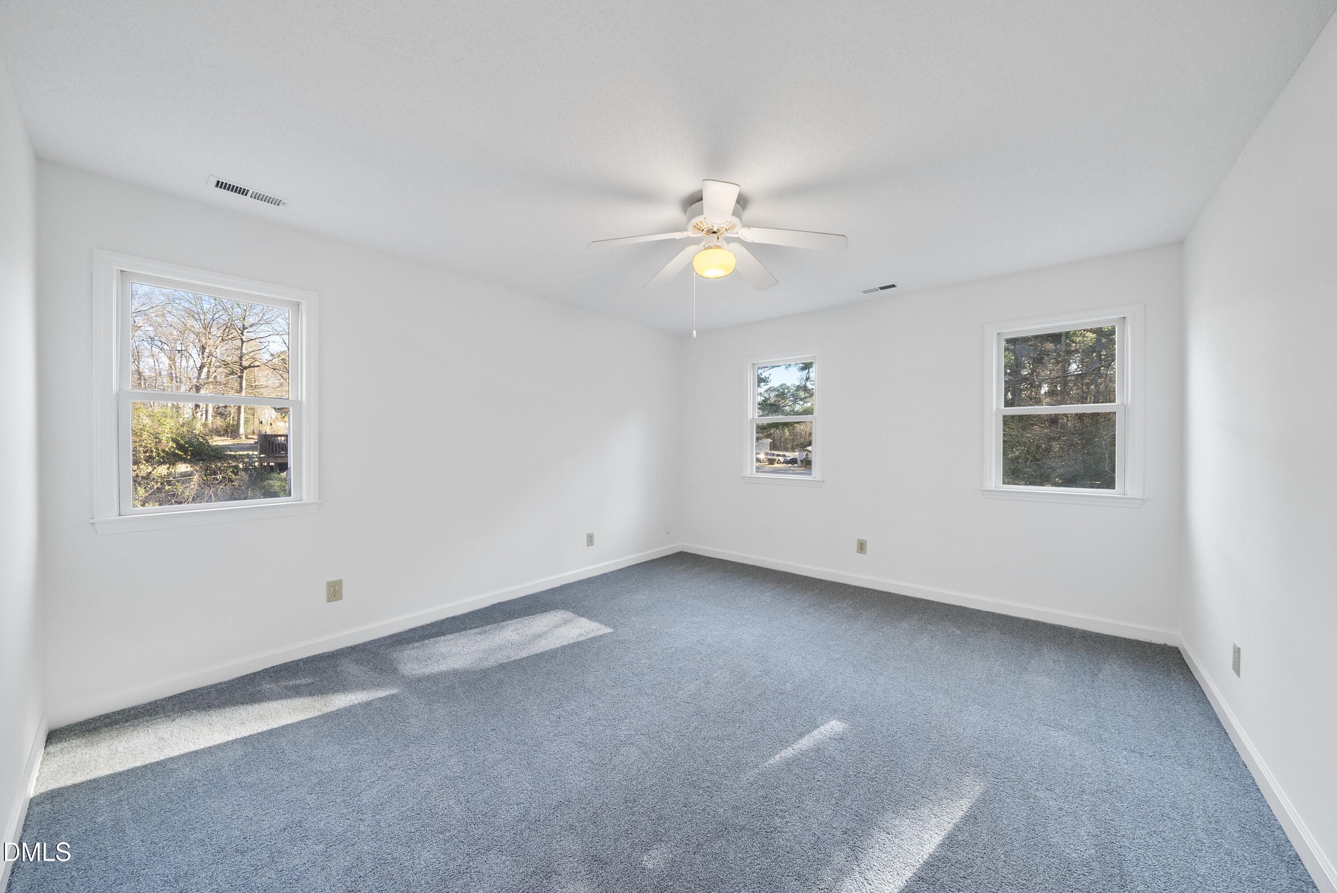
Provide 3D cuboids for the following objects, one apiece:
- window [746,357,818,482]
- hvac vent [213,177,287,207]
[{"bbox_3d":[1.092,-0.268,4.277,0.730,1.160,0.080,1,1,40],"label":"window"},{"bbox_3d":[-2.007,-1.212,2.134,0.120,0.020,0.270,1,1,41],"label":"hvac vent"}]

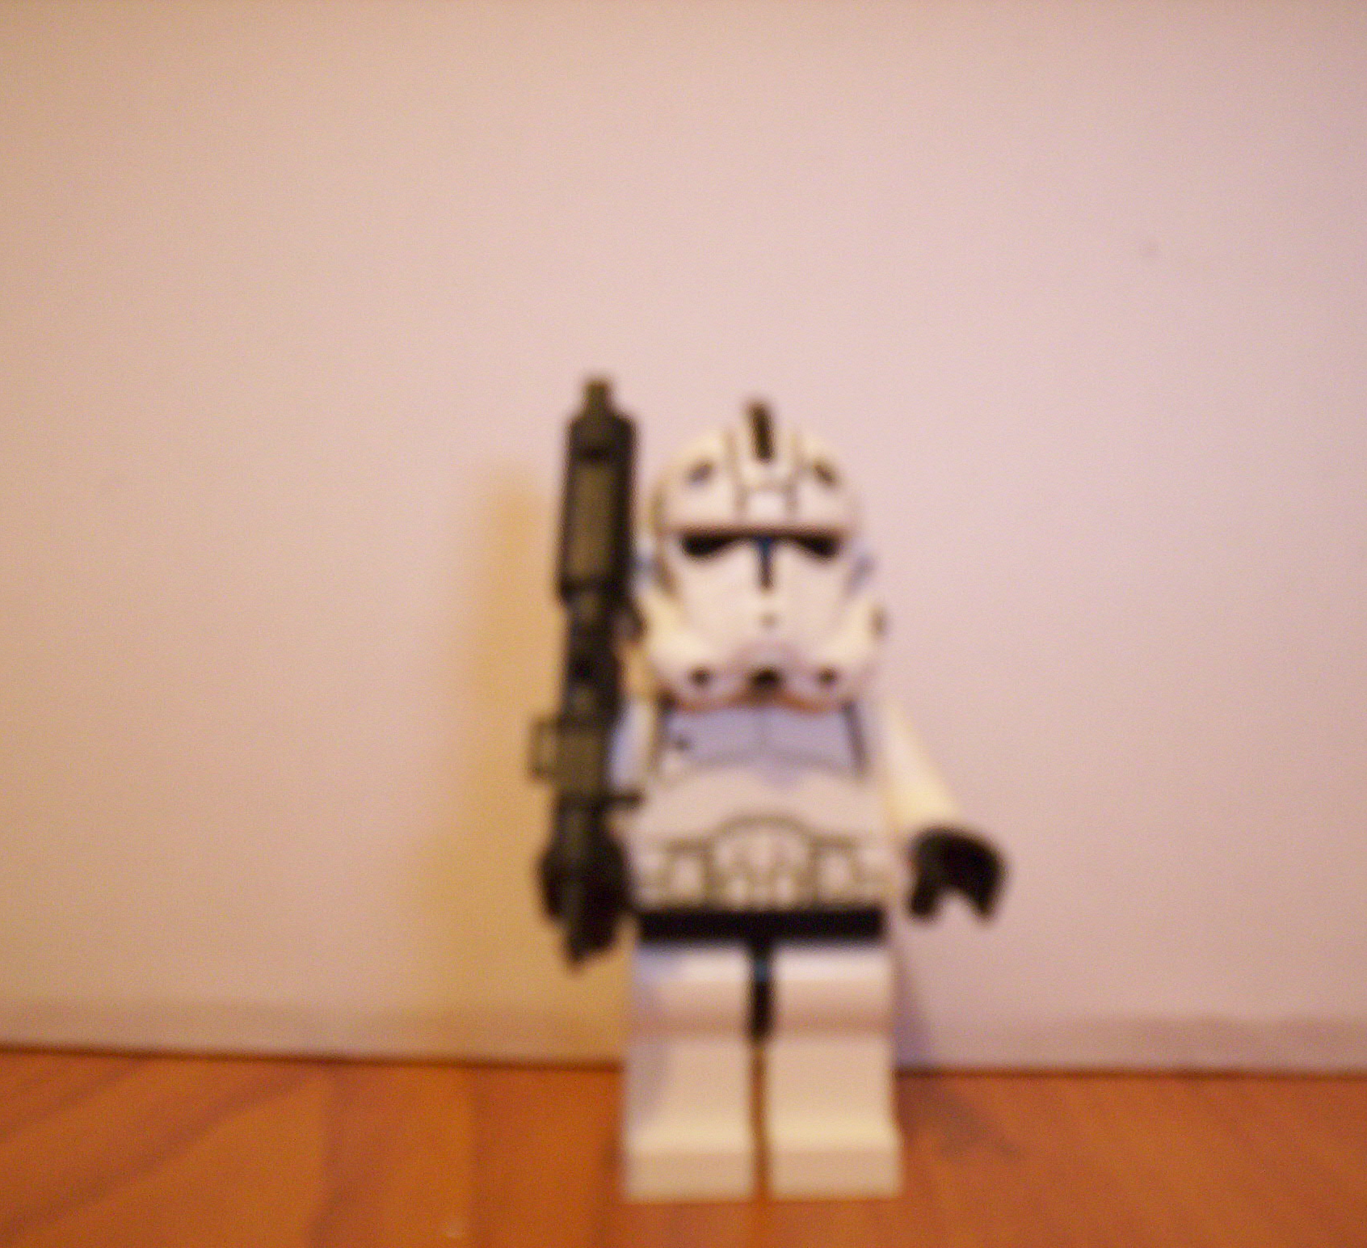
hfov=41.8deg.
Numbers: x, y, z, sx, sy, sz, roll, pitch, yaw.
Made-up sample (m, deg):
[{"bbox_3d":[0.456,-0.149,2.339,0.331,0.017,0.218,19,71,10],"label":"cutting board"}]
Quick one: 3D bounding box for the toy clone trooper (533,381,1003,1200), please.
[{"bbox_3d":[0.005,0.009,0.105,0.026,0.047,0.015,0,9,-2],"label":"toy clone trooper"}]

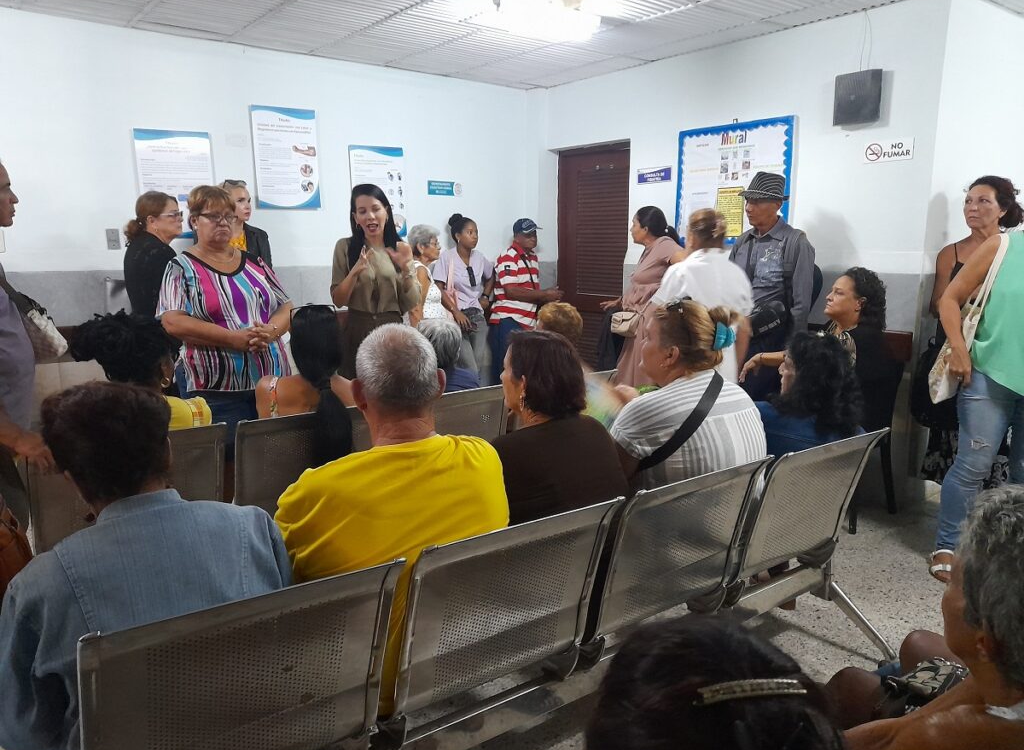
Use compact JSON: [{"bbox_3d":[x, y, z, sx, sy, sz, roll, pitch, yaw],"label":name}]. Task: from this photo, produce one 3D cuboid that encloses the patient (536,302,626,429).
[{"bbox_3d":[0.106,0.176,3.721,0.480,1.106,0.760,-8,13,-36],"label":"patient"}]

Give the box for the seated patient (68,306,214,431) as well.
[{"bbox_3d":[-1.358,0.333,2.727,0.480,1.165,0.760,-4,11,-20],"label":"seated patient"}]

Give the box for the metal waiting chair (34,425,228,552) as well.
[{"bbox_3d":[-1.332,0.541,2.579,0.540,0.793,0.620,-7,12,-36],"label":"metal waiting chair"}]

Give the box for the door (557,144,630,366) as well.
[{"bbox_3d":[0.632,-0.655,5.667,0.050,2.068,0.840,-8,13,-37],"label":"door"}]

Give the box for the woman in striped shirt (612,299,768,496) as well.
[{"bbox_3d":[0.360,0.368,2.320,0.530,1.217,0.780,-8,13,-38],"label":"woman in striped shirt"}]

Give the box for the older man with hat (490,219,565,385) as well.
[{"bbox_3d":[0.096,-0.355,5.437,0.480,1.558,0.470,5,11,25],"label":"older man with hat"}]

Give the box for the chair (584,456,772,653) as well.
[{"bbox_3d":[0.371,0.609,2.215,0.540,0.793,0.620,-7,12,-34],"label":"chair"}]

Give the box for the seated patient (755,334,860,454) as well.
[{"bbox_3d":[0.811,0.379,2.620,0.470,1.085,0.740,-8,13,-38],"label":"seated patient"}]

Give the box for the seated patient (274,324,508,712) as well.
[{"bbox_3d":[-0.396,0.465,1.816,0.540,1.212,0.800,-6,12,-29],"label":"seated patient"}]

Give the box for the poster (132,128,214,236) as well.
[{"bbox_3d":[-1.891,-1.075,4.182,0.400,0.590,0.020,-8,13,-38],"label":"poster"}]

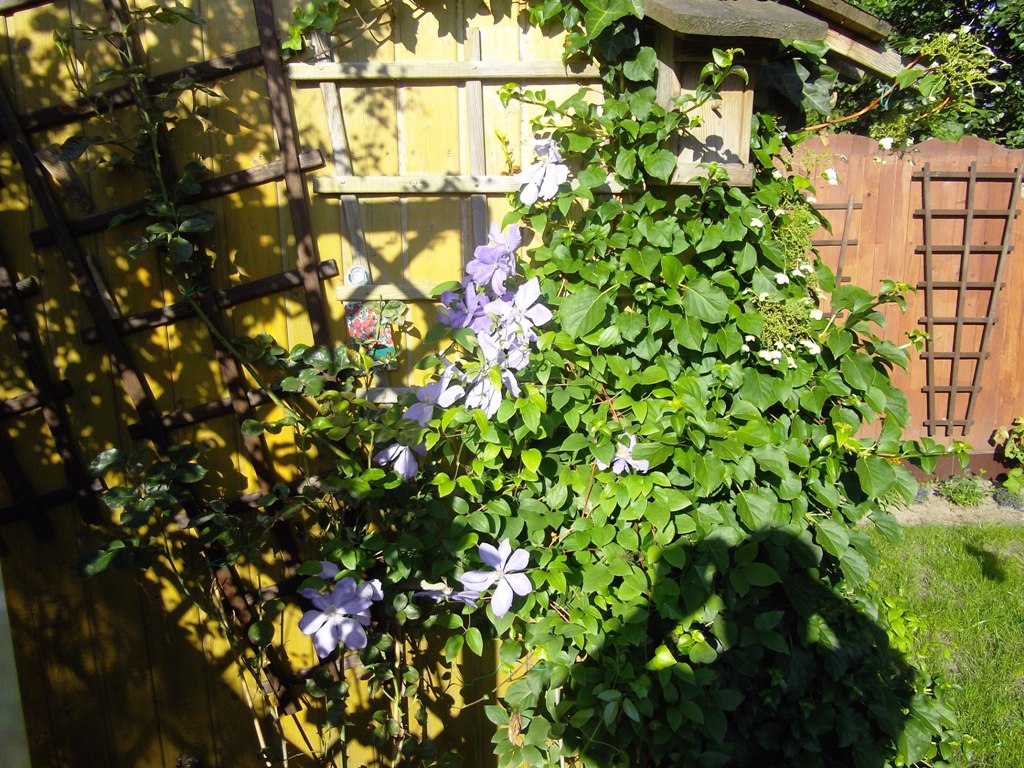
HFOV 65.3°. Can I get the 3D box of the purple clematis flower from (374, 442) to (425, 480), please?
[{"bbox_3d":[-0.196,0.135,1.390,0.100,0.083,0.060,1,-22,6],"label":"purple clematis flower"}]

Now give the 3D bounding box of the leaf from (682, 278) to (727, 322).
[{"bbox_3d":[0.330,-0.144,1.360,0.078,0.081,0.022,3,-7,13],"label":"leaf"}]

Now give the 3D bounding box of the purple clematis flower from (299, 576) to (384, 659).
[{"bbox_3d":[-0.305,0.405,1.390,0.136,0.139,0.050,-1,-19,-3],"label":"purple clematis flower"}]

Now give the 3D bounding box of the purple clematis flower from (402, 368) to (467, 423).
[{"bbox_3d":[-0.132,0.020,1.360,0.114,0.104,0.055,5,-12,20],"label":"purple clematis flower"}]

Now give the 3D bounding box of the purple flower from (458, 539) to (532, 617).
[{"bbox_3d":[-0.030,0.351,1.450,0.134,0.145,0.045,-1,-2,-6],"label":"purple flower"}]

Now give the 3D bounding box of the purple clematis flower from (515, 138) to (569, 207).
[{"bbox_3d":[0.052,-0.354,1.330,0.094,0.112,0.055,2,-19,9],"label":"purple clematis flower"}]

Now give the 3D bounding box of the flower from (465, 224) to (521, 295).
[{"bbox_3d":[-0.035,-0.221,1.420,0.100,0.125,0.060,1,3,4],"label":"flower"}]

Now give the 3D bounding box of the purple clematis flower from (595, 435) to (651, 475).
[{"bbox_3d":[0.198,0.125,1.420,0.096,0.082,0.045,2,-12,8],"label":"purple clematis flower"}]

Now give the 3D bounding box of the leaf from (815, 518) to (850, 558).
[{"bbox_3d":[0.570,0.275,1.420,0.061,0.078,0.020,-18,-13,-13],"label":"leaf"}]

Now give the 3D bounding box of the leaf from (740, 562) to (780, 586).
[{"bbox_3d":[0.442,0.339,1.420,0.071,0.020,0.054,4,59,18],"label":"leaf"}]

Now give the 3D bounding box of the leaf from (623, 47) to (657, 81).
[{"bbox_3d":[0.220,-0.552,1.380,0.059,0.068,0.020,3,-2,13],"label":"leaf"}]

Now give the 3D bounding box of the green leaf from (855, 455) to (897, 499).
[{"bbox_3d":[0.637,0.162,1.400,0.076,0.077,0.022,11,2,39],"label":"green leaf"}]

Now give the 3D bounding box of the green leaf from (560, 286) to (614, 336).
[{"bbox_3d":[0.129,-0.123,1.380,0.097,0.092,0.022,2,-7,10],"label":"green leaf"}]

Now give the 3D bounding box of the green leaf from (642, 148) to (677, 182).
[{"bbox_3d":[0.242,-0.358,1.310,0.056,0.057,0.015,-1,-11,-3],"label":"green leaf"}]

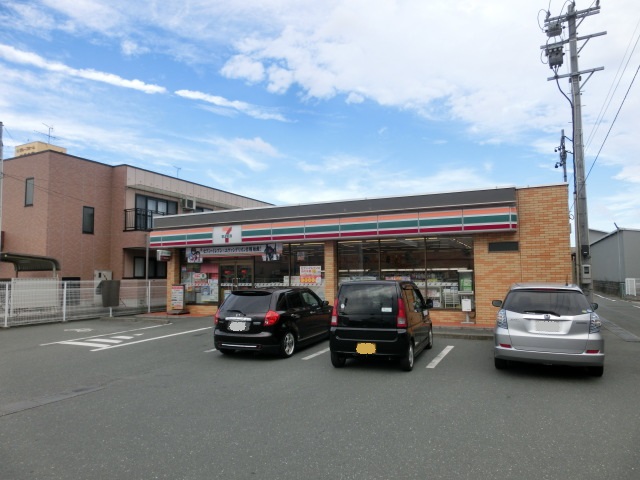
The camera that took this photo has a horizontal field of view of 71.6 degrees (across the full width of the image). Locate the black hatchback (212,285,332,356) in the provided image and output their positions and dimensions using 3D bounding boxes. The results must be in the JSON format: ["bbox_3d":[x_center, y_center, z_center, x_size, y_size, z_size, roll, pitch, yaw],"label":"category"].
[{"bbox_3d":[-0.898,1.855,10.978,1.700,1.510,4.000,-3,-5,22],"label":"black hatchback"}]

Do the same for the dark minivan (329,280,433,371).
[{"bbox_3d":[1.430,1.644,9.358,1.490,1.620,3.400,-3,-5,22],"label":"dark minivan"}]

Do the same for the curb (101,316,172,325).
[{"bbox_3d":[-7.117,3.111,17.161,3.550,0.130,0.170,-3,-5,24],"label":"curb"}]

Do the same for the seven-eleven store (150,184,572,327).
[{"bbox_3d":[2.166,1.154,20.372,15.600,4.300,10.500,-3,-5,24],"label":"seven-eleven store"}]

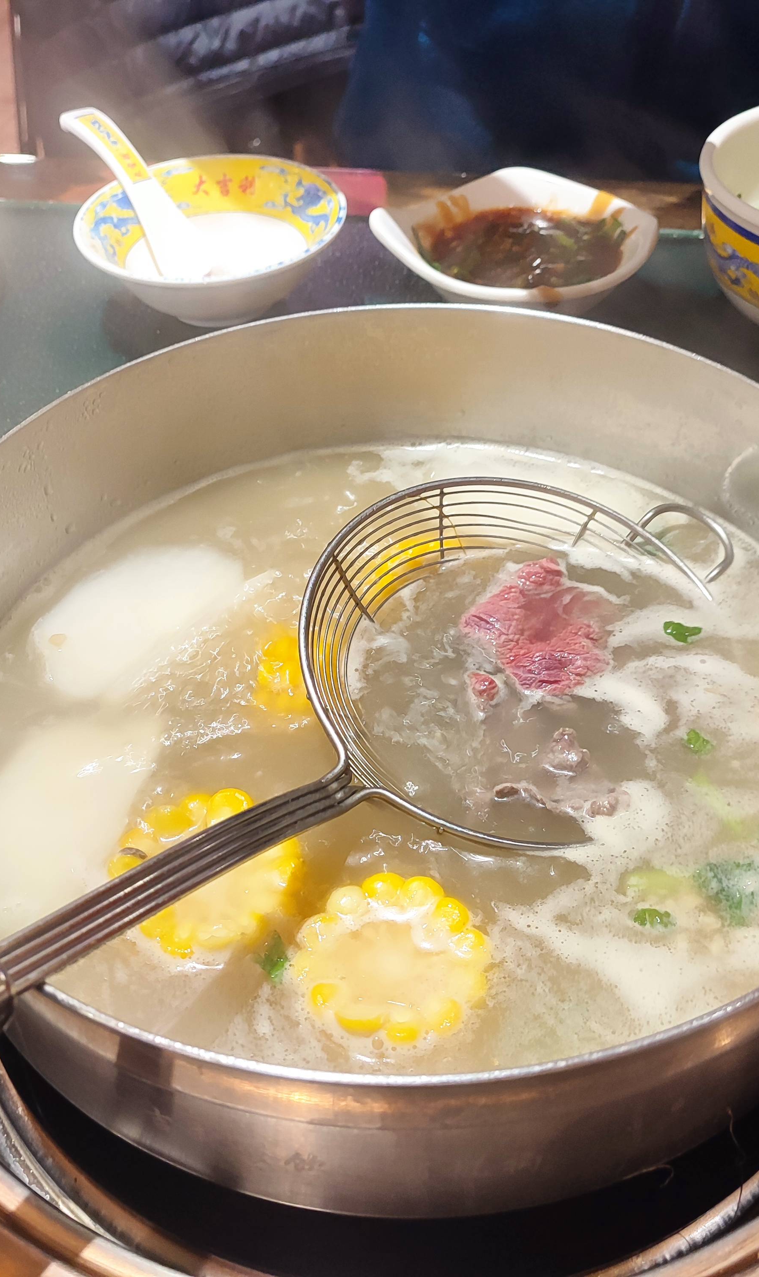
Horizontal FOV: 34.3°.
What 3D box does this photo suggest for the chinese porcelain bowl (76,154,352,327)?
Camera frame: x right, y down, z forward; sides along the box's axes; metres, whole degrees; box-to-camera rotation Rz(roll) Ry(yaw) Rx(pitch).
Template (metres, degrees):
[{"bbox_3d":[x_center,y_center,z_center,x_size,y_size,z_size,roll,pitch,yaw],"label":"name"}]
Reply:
[{"bbox_3d":[-0.069,-0.162,0.524,0.113,0.039,0.113,-2,46,2],"label":"chinese porcelain bowl"}]

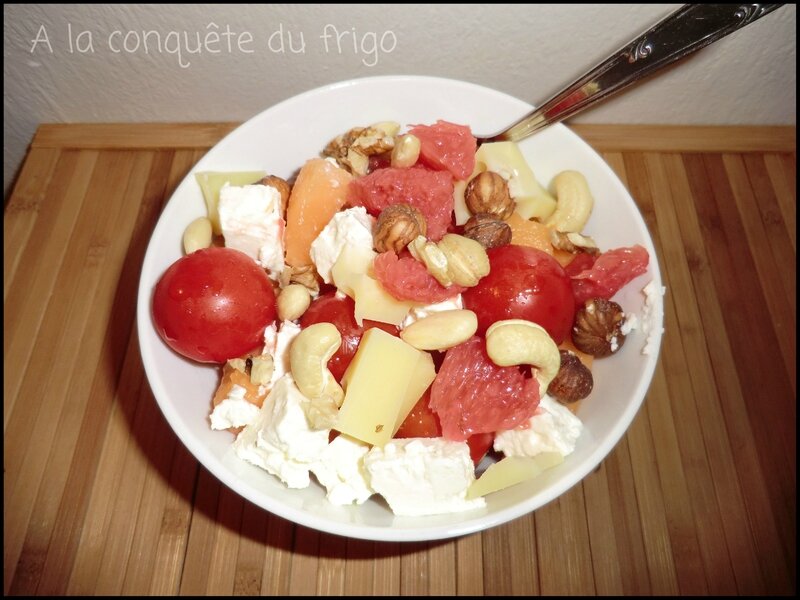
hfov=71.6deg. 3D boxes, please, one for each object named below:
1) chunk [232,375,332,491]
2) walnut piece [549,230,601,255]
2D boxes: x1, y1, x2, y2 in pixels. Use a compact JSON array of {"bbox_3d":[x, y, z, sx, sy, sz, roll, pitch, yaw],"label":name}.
[{"bbox_3d":[-0.032,0.037,0.154,0.024,0.020,0.026,23,66,10],"label":"chunk"},{"bbox_3d":[0.059,-0.019,0.189,0.017,0.007,0.010,12,65,6],"label":"walnut piece"}]

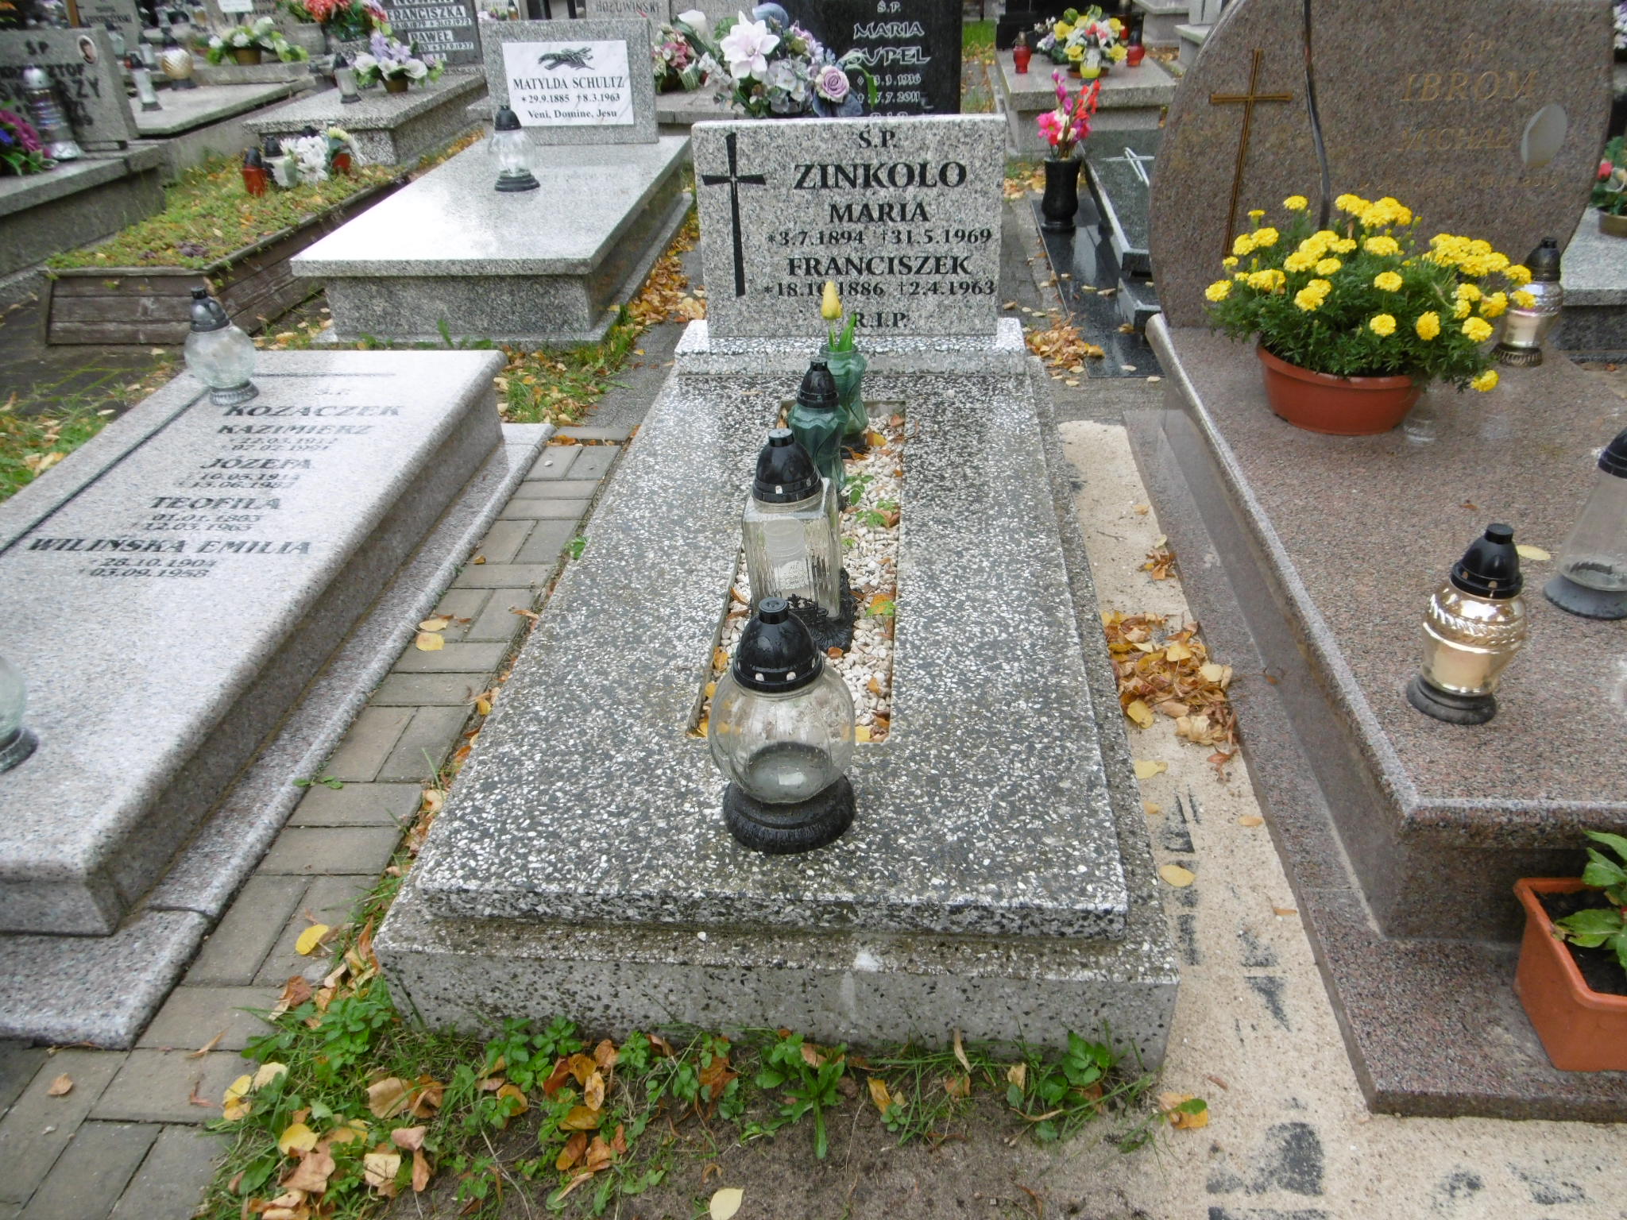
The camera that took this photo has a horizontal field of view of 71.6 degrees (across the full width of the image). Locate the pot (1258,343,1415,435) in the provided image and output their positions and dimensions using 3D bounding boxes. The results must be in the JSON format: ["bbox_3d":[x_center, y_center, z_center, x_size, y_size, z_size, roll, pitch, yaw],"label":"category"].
[{"bbox_3d":[0.978,-0.426,2.082,0.305,0.126,0.305,0,33,6],"label":"pot"}]

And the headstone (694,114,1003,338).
[{"bbox_3d":[0.084,-0.896,2.666,0.705,0.480,0.085,1,31,5],"label":"headstone"}]

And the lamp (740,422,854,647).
[{"bbox_3d":[-0.024,-0.126,1.772,0.155,0.330,0.155,1,33,5],"label":"lamp"}]

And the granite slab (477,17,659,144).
[{"bbox_3d":[-1.034,-2.265,4.855,0.740,0.480,0.090,3,28,10],"label":"granite slab"}]

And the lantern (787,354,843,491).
[{"bbox_3d":[0.018,-0.330,2.085,0.108,0.280,0.108,0,33,6],"label":"lantern"}]

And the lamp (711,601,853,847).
[{"bbox_3d":[-0.037,0.121,1.336,0.171,0.297,0.171,0,33,6],"label":"lamp"}]

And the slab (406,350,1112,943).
[{"bbox_3d":[0.017,-0.107,1.990,0.815,0.055,1.670,0,33,6],"label":"slab"}]

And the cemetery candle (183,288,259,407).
[{"bbox_3d":[-1.343,-0.608,2.554,0.172,0.245,0.172,1,33,5],"label":"cemetery candle"}]

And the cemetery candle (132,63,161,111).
[{"bbox_3d":[-3.780,-2.973,6.365,0.105,0.260,0.105,1,33,5],"label":"cemetery candle"}]

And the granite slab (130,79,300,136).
[{"bbox_3d":[-3.682,-2.869,6.484,0.880,0.055,1.700,-1,33,4],"label":"granite slab"}]

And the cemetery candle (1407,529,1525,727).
[{"bbox_3d":[0.773,0.011,1.316,0.116,0.238,0.116,0,33,6],"label":"cemetery candle"}]

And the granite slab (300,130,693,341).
[{"bbox_3d":[-1.072,-1.467,4.309,0.965,0.285,1.980,1,33,7],"label":"granite slab"}]

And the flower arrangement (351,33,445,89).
[{"bbox_3d":[-2.474,-3.269,6.733,0.520,0.309,0.360,1,33,5],"label":"flower arrangement"}]

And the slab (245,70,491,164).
[{"bbox_3d":[-2.532,-2.879,6.632,0.820,0.240,1.620,1,33,5],"label":"slab"}]

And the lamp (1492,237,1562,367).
[{"bbox_3d":[1.419,-0.609,2.226,0.114,0.237,0.114,0,33,6],"label":"lamp"}]

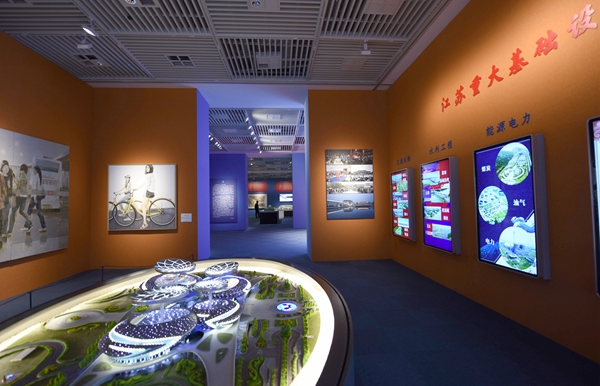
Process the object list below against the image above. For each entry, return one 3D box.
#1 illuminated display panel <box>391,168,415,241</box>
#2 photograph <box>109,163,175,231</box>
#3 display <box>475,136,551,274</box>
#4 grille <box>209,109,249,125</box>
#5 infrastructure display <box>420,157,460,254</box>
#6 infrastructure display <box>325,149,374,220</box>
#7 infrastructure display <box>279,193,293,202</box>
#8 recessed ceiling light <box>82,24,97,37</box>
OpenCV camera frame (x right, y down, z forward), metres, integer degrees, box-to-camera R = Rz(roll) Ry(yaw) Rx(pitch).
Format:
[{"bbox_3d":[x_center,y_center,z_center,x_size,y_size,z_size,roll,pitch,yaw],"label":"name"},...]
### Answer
[{"bbox_3d":[2.266,0.254,5.899,0.126,1.463,0.846,-1,-2,-4],"label":"illuminated display panel"},{"bbox_3d":[-3.783,0.110,6.421,1.602,1.607,0.059,-1,-2,-4],"label":"photograph"},{"bbox_3d":[2.501,0.154,3.213,0.134,1.519,0.843,-1,-2,-4],"label":"display"},{"bbox_3d":[-2.578,-2.499,8.771,1.646,0.078,1.617,-1,-2,-4],"label":"grille"},{"bbox_3d":[2.406,0.210,4.600,0.134,1.519,0.862,-1,-2,-4],"label":"infrastructure display"},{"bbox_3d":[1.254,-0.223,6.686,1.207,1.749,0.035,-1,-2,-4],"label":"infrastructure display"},{"bbox_3d":[-1.416,0.511,28.392,1.470,0.804,0.078,-1,-2,-4],"label":"infrastructure display"},{"bbox_3d":[-3.182,-2.448,4.028,0.167,0.147,0.176,-1,-2,-4],"label":"recessed ceiling light"}]

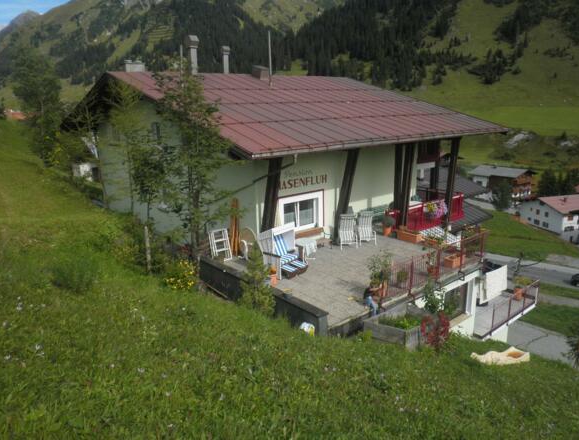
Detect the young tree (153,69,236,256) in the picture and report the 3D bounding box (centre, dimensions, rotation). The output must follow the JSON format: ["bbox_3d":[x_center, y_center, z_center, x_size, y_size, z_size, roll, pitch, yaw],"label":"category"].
[{"bbox_3d":[-3.243,-1.997,15.046,2.450,6.300,2.450,-12,17,-37],"label":"young tree"}]

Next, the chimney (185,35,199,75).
[{"bbox_3d":[-5.075,-8.596,22.896,0.520,2.000,0.520,-12,17,-37],"label":"chimney"}]

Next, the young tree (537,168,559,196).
[{"bbox_3d":[76.089,-10.175,130.000,4.900,9.600,4.900,-12,17,-36],"label":"young tree"}]

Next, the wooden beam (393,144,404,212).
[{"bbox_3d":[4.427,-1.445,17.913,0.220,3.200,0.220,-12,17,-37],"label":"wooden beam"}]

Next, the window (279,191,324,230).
[{"bbox_3d":[0.442,-0.177,15.521,2.000,1.460,0.160,-12,17,-36],"label":"window"}]

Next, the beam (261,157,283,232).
[{"bbox_3d":[-0.607,-0.198,13.711,0.340,3.680,0.240,-12,31,-36],"label":"beam"}]

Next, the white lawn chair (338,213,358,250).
[{"bbox_3d":[2.106,0.430,15.955,0.620,1.120,0.720,-4,14,-7],"label":"white lawn chair"}]

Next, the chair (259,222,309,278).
[{"bbox_3d":[-0.119,0.941,13.886,1.100,1.500,1.160,10,18,41],"label":"chair"}]

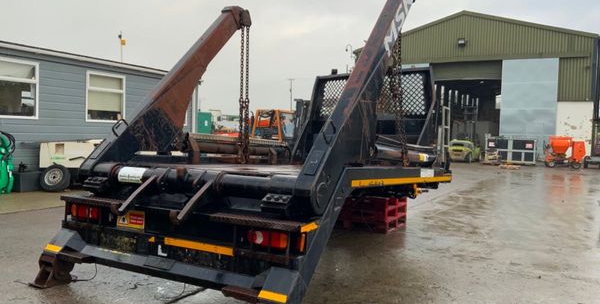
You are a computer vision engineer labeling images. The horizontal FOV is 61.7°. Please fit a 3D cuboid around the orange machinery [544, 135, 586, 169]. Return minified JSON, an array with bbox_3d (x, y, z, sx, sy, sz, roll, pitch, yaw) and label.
[{"bbox_3d":[11.828,-0.014,22.421,1.550,1.420,0.950,2,3,17],"label":"orange machinery"}]

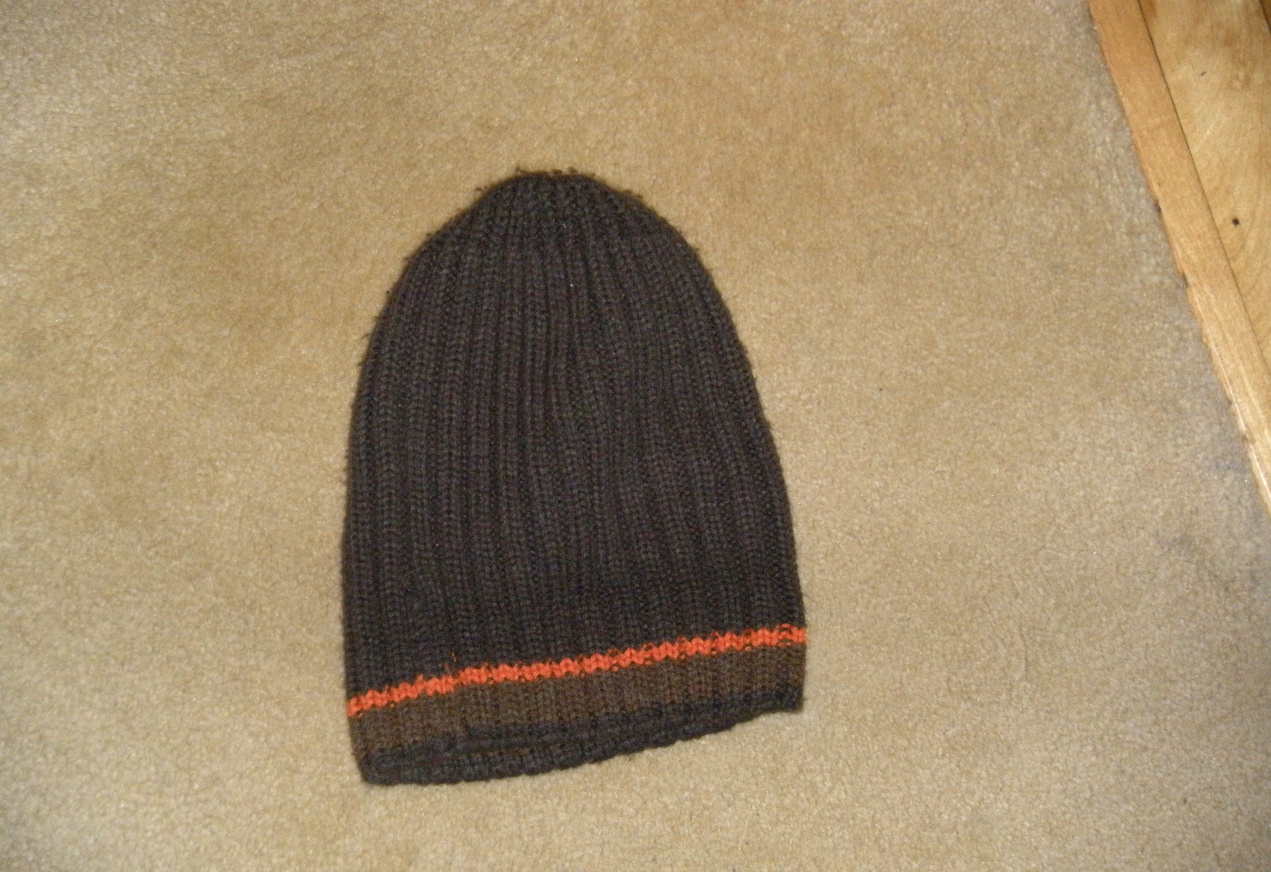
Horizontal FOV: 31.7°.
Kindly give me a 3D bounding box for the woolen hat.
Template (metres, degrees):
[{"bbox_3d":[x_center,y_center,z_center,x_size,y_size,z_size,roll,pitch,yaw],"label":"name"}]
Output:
[{"bbox_3d":[-0.034,0.011,1.047,0.211,0.035,0.293,-4,73,-1],"label":"woolen hat"}]

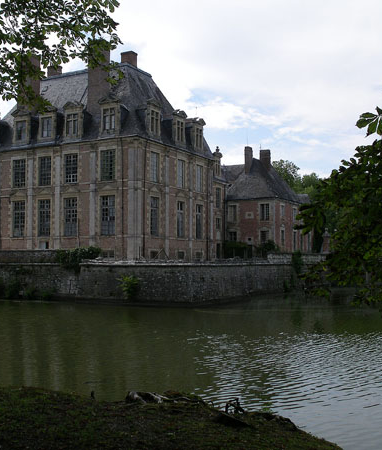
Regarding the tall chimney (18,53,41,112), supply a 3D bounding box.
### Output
[{"bbox_3d":[-16.992,-14.646,68.053,1.609,6.289,1.560,-2,-4,28],"label":"tall chimney"}]

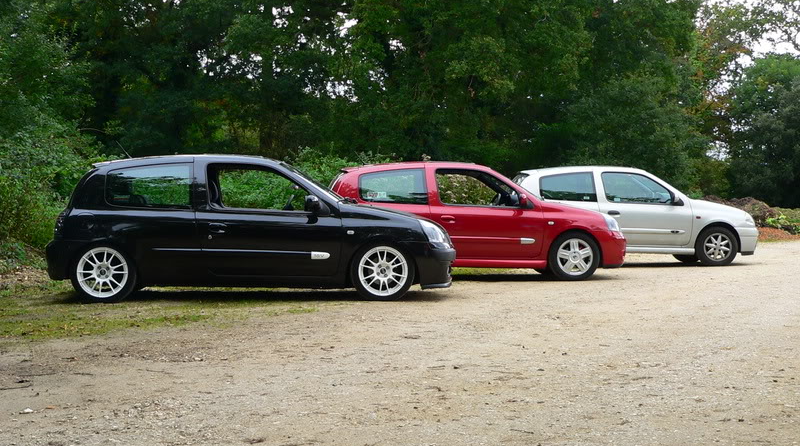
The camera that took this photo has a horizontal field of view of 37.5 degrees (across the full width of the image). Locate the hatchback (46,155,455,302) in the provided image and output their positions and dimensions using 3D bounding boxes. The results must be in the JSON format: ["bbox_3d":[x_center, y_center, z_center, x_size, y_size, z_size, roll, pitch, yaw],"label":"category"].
[{"bbox_3d":[-1.339,0.021,11.303,3.825,1.365,1.660,0,1,-3],"label":"hatchback"}]

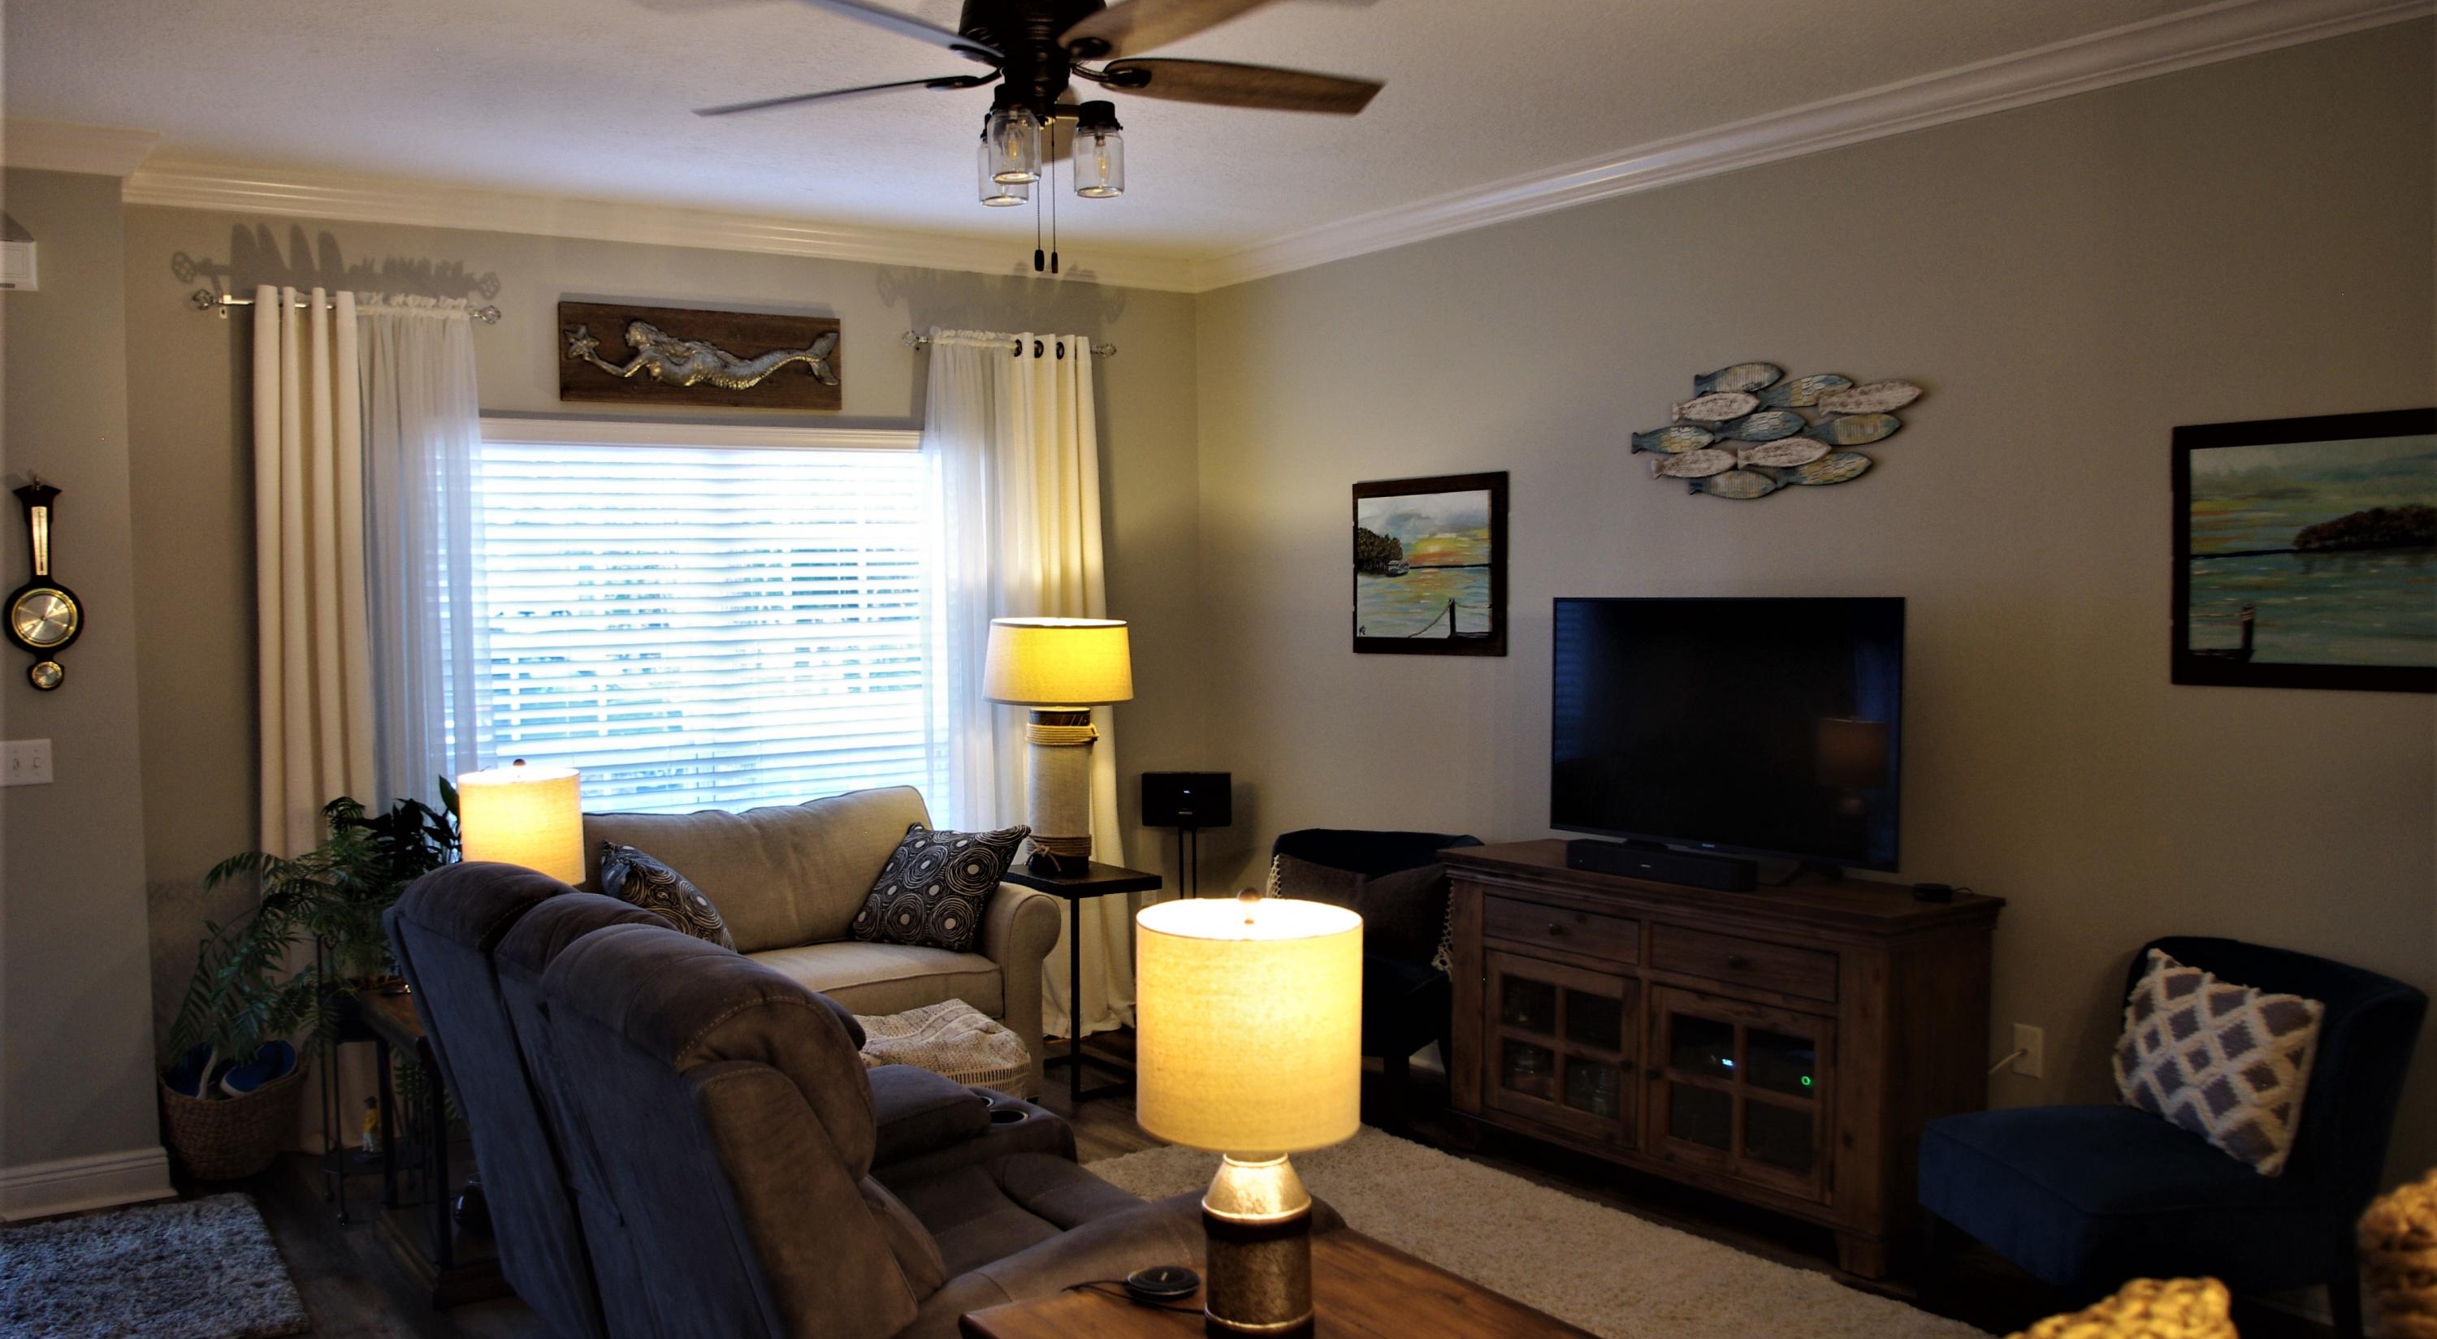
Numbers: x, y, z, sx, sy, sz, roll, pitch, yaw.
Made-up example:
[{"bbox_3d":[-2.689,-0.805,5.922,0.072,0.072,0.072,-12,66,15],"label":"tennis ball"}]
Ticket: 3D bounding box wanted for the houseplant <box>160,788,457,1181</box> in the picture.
[{"bbox_3d":[-2.350,0.878,4.811,0.665,0.998,0.585,-3,3,-37],"label":"houseplant"}]

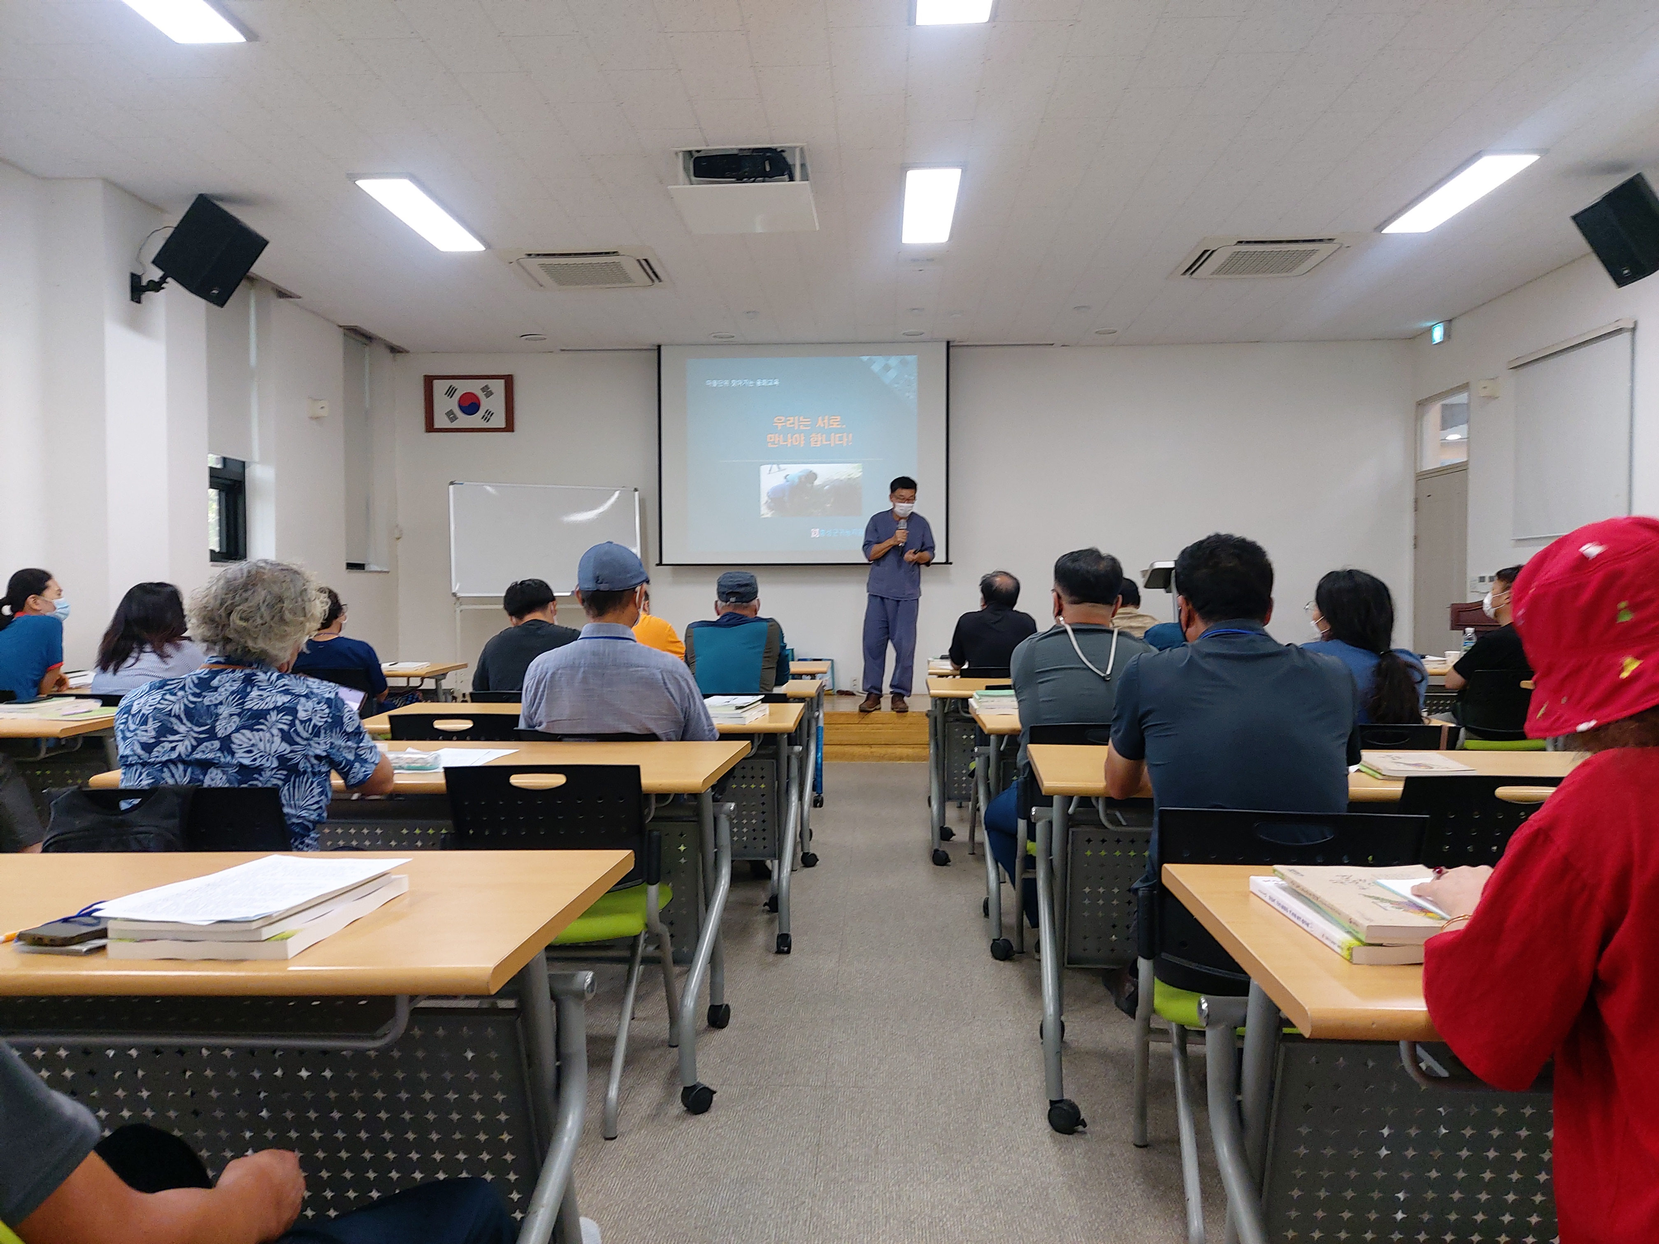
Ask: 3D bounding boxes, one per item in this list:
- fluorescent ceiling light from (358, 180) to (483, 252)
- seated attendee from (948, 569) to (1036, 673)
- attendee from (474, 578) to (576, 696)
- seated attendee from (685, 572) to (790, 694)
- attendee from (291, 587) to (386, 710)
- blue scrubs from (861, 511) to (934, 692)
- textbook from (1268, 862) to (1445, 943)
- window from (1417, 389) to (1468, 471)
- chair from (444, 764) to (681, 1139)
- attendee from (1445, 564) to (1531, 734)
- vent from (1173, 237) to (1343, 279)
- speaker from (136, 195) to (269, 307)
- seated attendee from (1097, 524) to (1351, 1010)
[{"bbox_3d":[-2.200,-2.211,6.530,0.290,0.060,1.240,0,1,2],"label":"fluorescent ceiling light"},{"bbox_3d":[0.838,0.370,5.980,0.480,1.200,0.660,0,1,0],"label":"seated attendee"},{"bbox_3d":[-1.148,0.426,4.828,0.500,1.198,0.720,0,1,3],"label":"attendee"},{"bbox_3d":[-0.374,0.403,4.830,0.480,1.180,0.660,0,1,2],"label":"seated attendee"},{"bbox_3d":[-2.329,0.405,5.750,0.480,1.130,0.680,0,1,12],"label":"attendee"},{"bbox_3d":[0.483,-0.133,8.500,0.510,1.330,0.330,0,1,-2],"label":"blue scrubs"},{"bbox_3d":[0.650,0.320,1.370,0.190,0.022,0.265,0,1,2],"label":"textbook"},{"bbox_3d":[4.815,-1.499,9.367,0.100,0.590,0.900,0,1,3],"label":"window"},{"bbox_3d":[-0.575,0.657,2.660,0.470,0.780,0.550,0,1,0],"label":"chair"},{"bbox_3d":[3.137,0.361,5.710,0.520,1.262,0.750,-1,1,-19],"label":"attendee"},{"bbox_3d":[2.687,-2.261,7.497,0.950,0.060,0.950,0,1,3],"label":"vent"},{"bbox_3d":[-3.205,-1.909,6.206,0.280,0.430,0.310,34,1,0],"label":"speaker"},{"bbox_3d":[0.720,0.460,2.313,0.490,1.243,0.820,0,1,3],"label":"seated attendee"}]

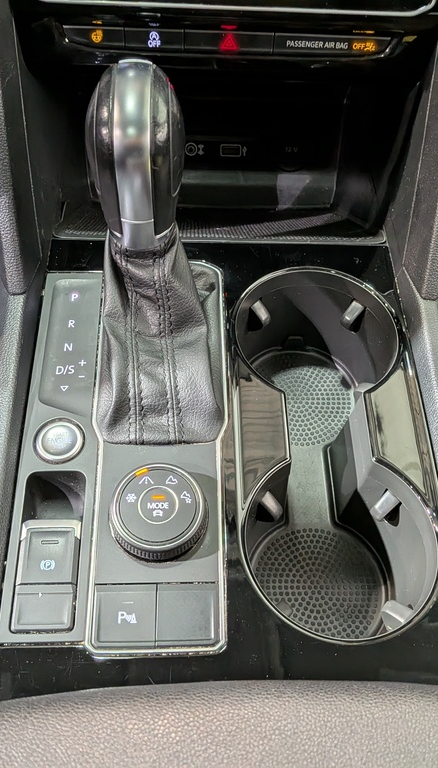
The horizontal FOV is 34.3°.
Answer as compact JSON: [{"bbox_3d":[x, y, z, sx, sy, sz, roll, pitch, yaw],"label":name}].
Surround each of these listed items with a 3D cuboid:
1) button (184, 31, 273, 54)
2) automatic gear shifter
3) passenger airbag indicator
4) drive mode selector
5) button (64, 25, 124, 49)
[{"bbox_3d":[0.005,-0.187,0.386,0.049,0.011,0.010,1,50,-3],"label":"button"},{"bbox_3d":[-0.029,-0.057,0.342,0.069,0.150,0.122,1,60,-3],"label":"automatic gear shifter"},{"bbox_3d":[0.062,-0.187,0.388,0.064,0.010,0.010,1,50,-3],"label":"passenger airbag indicator"},{"bbox_3d":[-0.030,0.063,0.346,0.045,0.020,0.045,1,60,-3],"label":"drive mode selector"},{"bbox_3d":[-0.067,-0.188,0.381,0.032,0.011,0.010,1,50,-3],"label":"button"}]

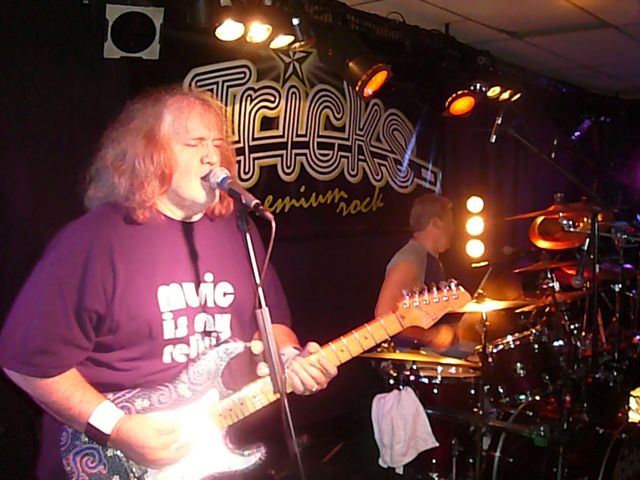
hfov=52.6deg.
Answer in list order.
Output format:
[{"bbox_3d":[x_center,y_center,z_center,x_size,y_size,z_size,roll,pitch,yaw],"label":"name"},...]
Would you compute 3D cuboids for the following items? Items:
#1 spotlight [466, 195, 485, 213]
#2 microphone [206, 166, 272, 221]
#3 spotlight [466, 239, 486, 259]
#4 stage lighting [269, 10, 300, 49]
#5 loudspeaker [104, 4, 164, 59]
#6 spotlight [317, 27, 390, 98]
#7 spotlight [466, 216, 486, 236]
[{"bbox_3d":[0.997,-0.226,4.150,0.120,0.120,0.130,3,3,13],"label":"spotlight"},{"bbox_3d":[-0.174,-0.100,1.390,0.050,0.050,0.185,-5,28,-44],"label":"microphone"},{"bbox_3d":[1.000,0.054,4.150,0.124,0.124,0.130,3,3,13],"label":"spotlight"},{"bbox_3d":[-0.166,-0.912,2.830,0.120,0.140,0.120,-35,-14,30],"label":"stage lighting"},{"bbox_3d":[-0.722,-0.821,2.468,0.207,0.207,0.180,-3,35,-24],"label":"loudspeaker"},{"bbox_3d":[0.179,-0.911,3.350,0.310,0.230,0.225,46,23,16],"label":"spotlight"},{"bbox_3d":[0.996,-0.087,4.150,0.122,0.122,0.130,3,3,13],"label":"spotlight"}]

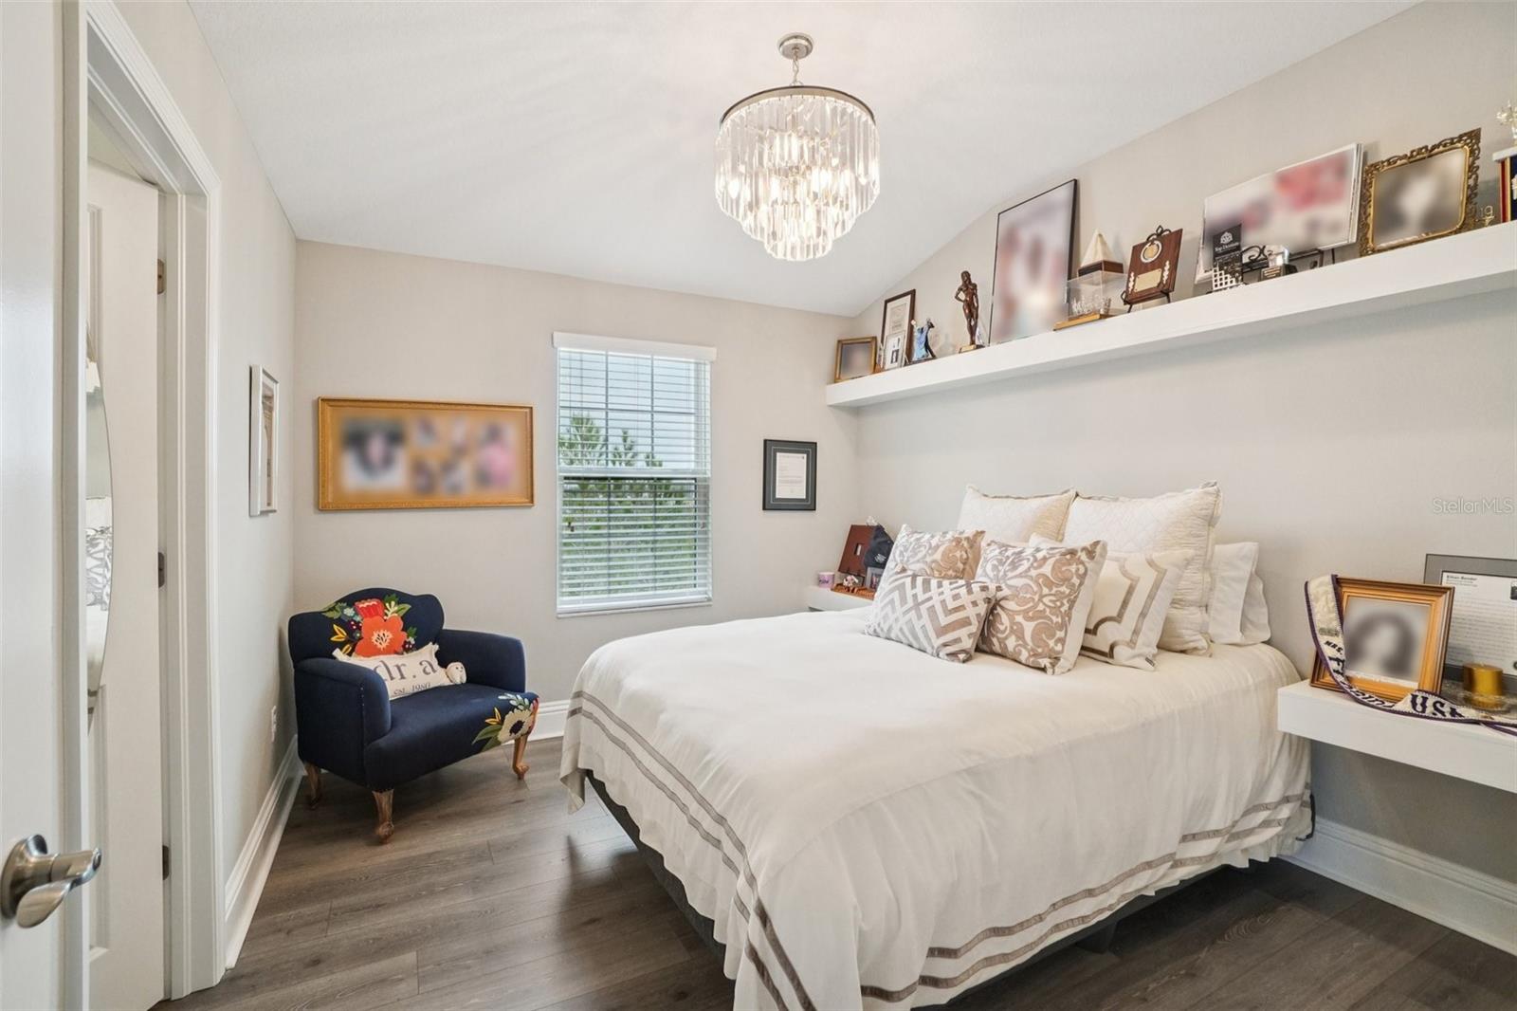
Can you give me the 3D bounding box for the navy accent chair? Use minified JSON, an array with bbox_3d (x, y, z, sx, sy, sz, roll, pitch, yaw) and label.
[{"bbox_3d":[-1.466,0.822,2.745,0.680,0.870,0.750,1,1,30],"label":"navy accent chair"}]

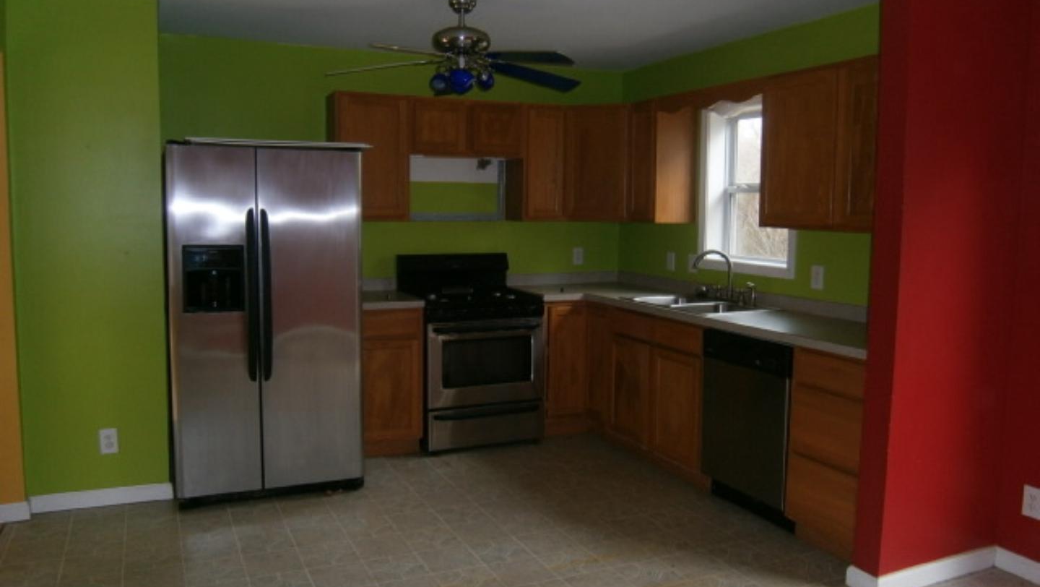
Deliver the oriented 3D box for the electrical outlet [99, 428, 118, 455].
[{"bbox_3d":[-1.963,0.709,3.732,0.074,0.117,0.010,-2,6,-25],"label":"electrical outlet"}]

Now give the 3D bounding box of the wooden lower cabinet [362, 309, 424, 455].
[{"bbox_3d":[-0.897,0.497,4.753,0.444,0.892,0.627,-2,6,-25],"label":"wooden lower cabinet"}]

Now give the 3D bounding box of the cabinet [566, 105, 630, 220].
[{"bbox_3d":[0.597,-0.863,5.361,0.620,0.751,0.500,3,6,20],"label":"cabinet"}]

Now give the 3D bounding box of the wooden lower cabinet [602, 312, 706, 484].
[{"bbox_3d":[1.016,0.546,4.565,0.620,0.876,0.932,-3,7,-25],"label":"wooden lower cabinet"}]

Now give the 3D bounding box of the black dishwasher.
[{"bbox_3d":[1.320,0.602,3.795,0.616,0.820,0.590,-2,6,-25],"label":"black dishwasher"}]

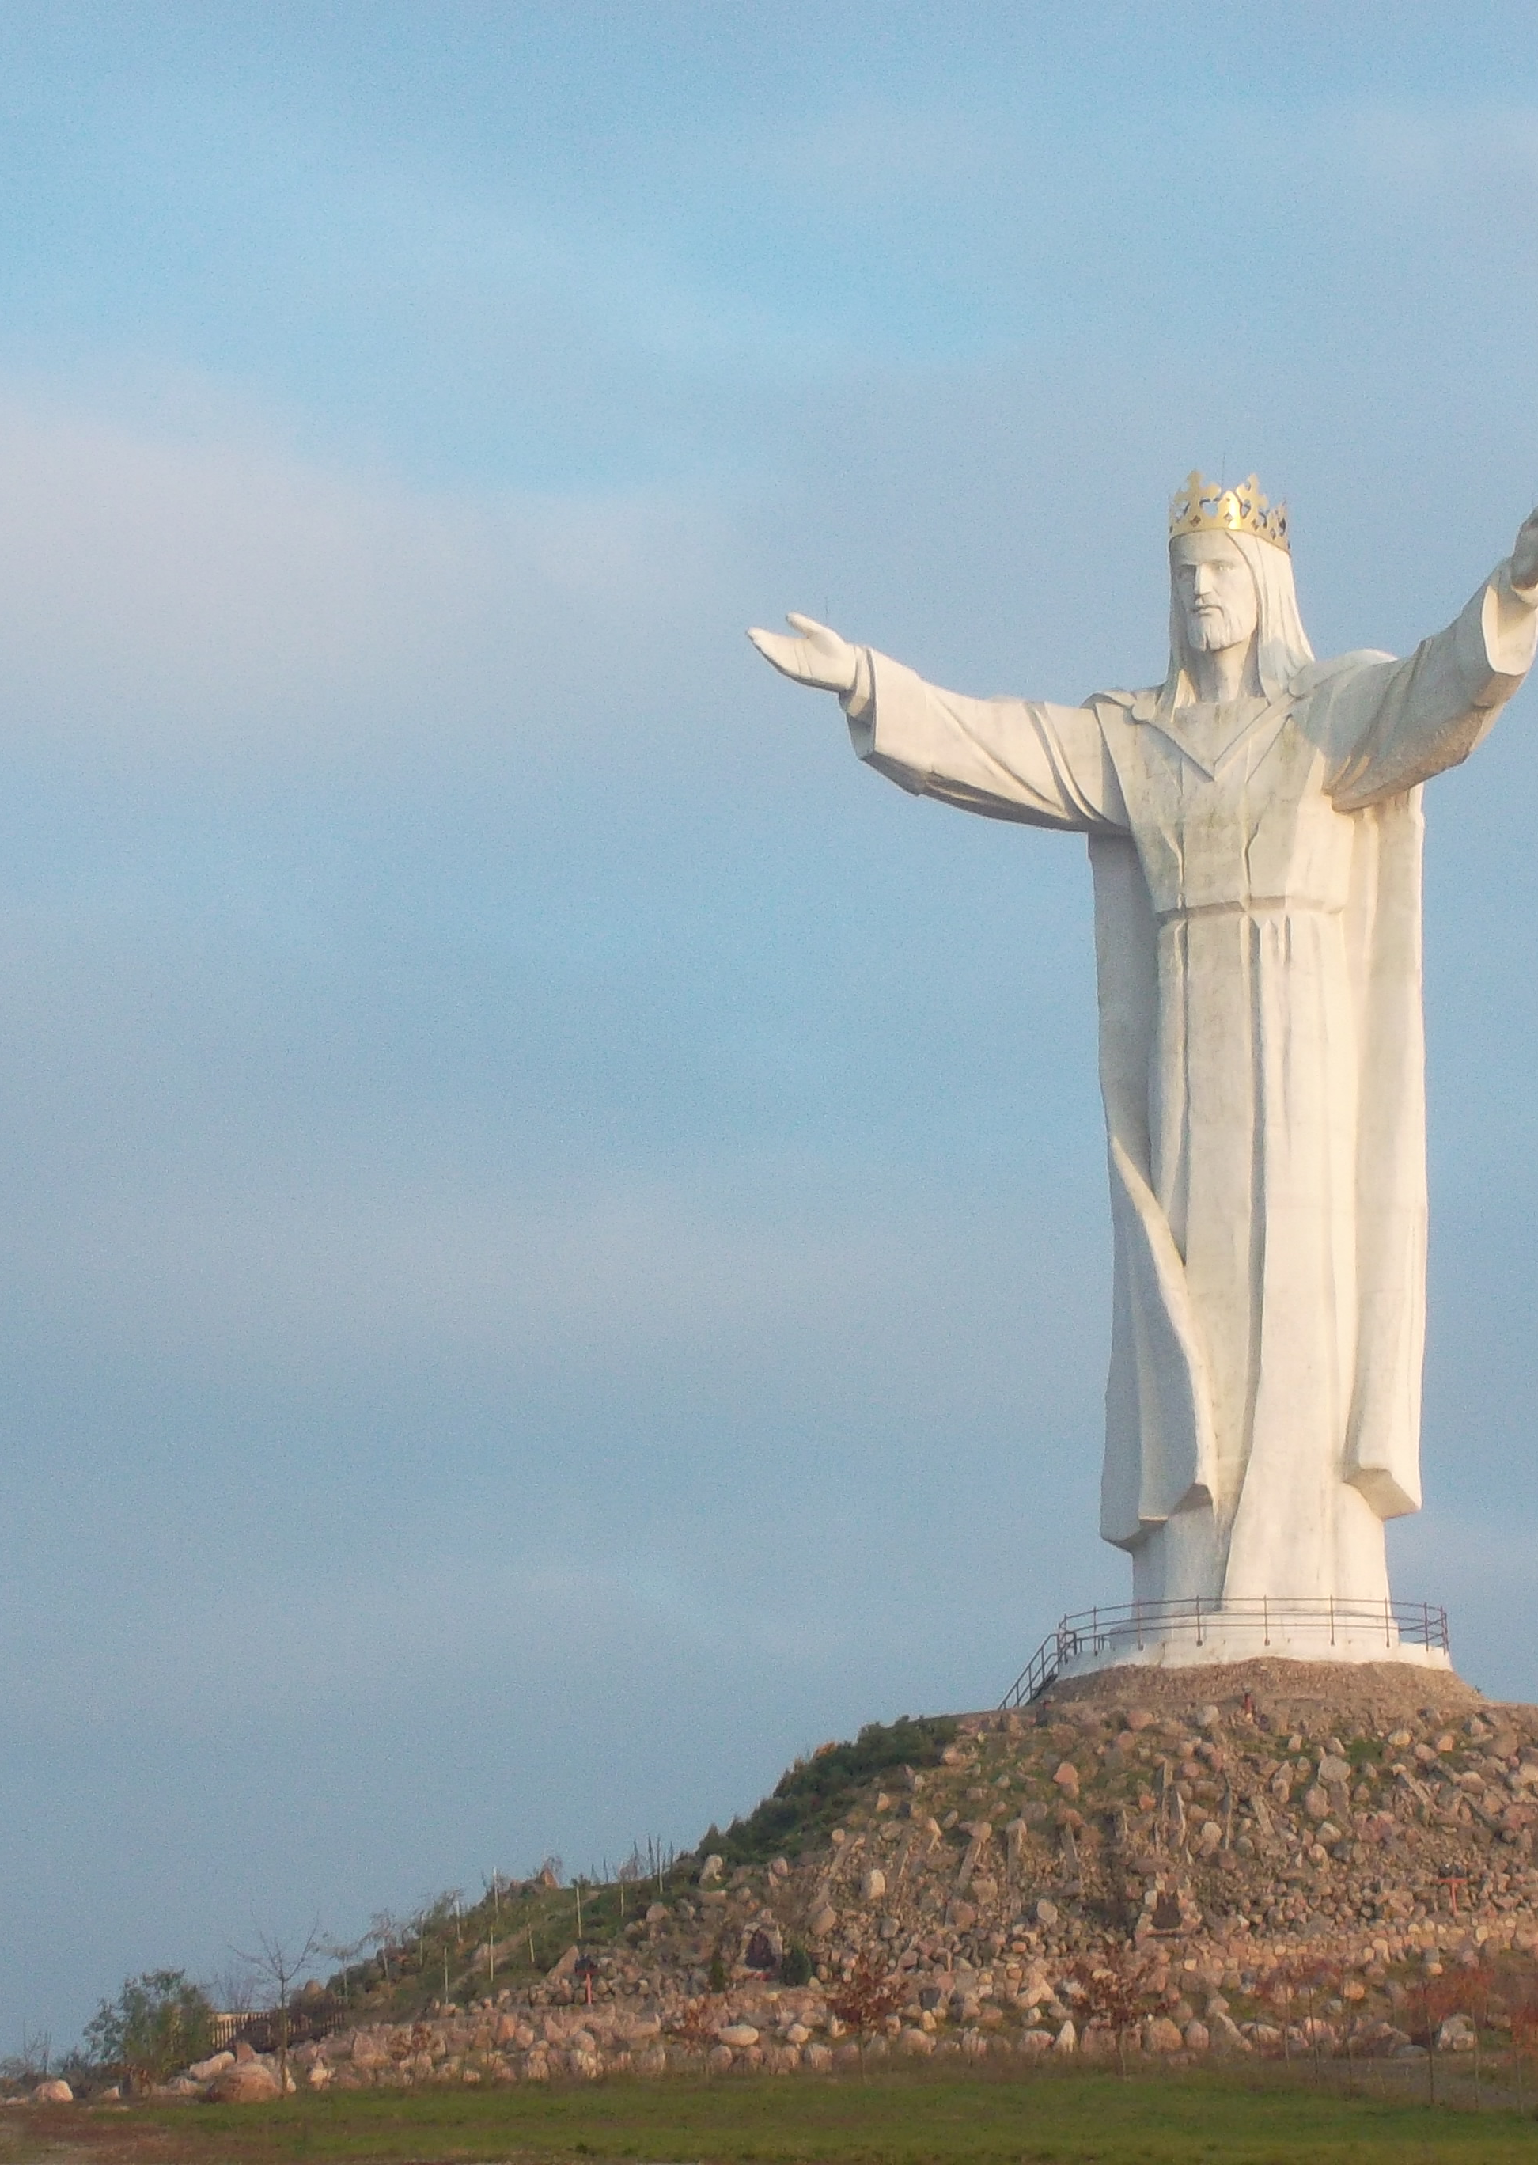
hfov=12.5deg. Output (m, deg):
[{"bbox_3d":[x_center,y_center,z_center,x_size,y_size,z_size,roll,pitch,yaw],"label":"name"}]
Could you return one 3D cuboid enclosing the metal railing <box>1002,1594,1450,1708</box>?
[{"bbox_3d":[13.043,16.689,198.959,12.546,3.100,10.845,-1,-9,0],"label":"metal railing"}]

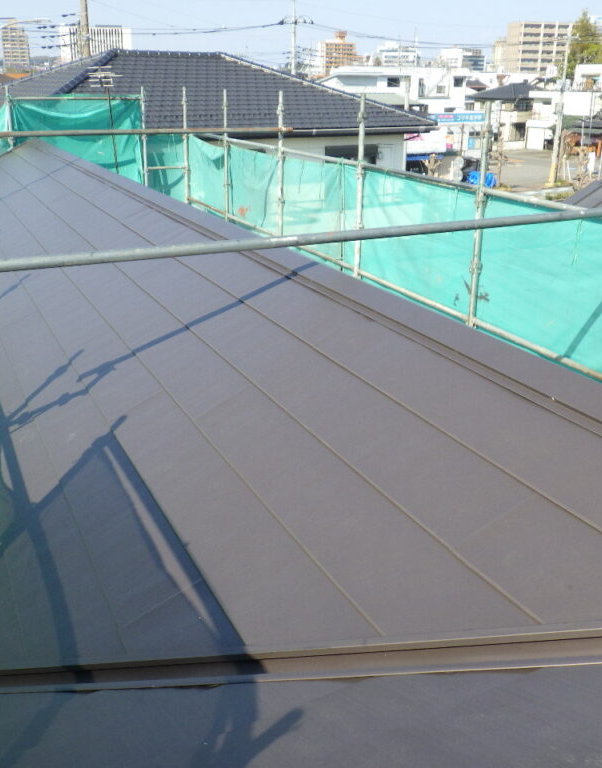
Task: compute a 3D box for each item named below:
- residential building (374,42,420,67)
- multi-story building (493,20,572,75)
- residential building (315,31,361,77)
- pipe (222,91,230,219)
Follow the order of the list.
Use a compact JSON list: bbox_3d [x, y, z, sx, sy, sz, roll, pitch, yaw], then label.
[{"bbox_3d":[63.251,-209.988,547.777,29.000,28.124,18.000,2,20,5],"label":"residential building"},{"bbox_3d":[84.815,-119.990,306.676,24.000,26.109,17.000,-5,21,-14],"label":"multi-story building"},{"bbox_3d":[28.079,-233.175,595.485,26.000,38.613,16.000,-7,21,-19],"label":"residential building"},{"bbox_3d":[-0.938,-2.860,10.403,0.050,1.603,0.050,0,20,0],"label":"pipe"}]

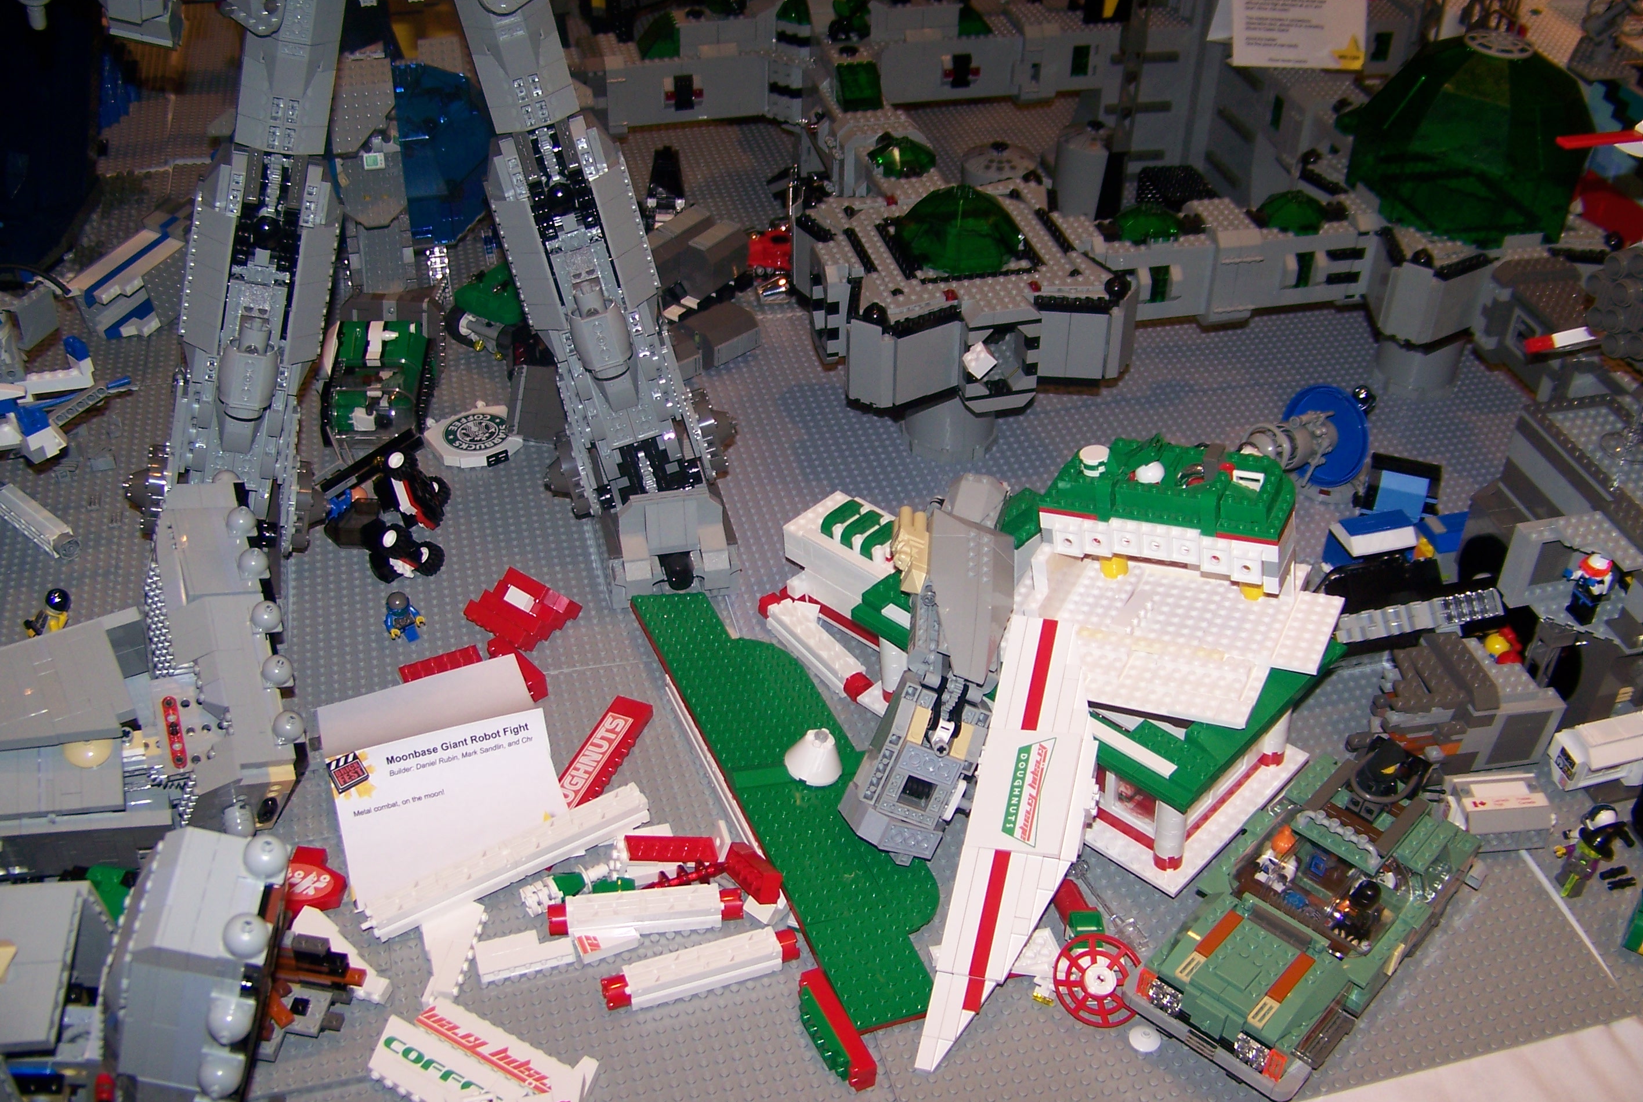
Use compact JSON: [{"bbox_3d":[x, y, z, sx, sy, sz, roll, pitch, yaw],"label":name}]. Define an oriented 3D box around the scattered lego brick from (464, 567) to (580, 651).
[{"bbox_3d":[-0.189,0.036,1.039,0.059,0.018,0.048,-30,48,-34],"label":"scattered lego brick"}]

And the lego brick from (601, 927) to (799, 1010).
[{"bbox_3d":[-0.059,0.207,0.825,0.098,0.016,0.016,-11,40,-15],"label":"lego brick"}]

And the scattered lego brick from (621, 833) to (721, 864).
[{"bbox_3d":[-0.080,0.160,0.875,0.048,0.005,0.016,1,40,-19],"label":"scattered lego brick"}]

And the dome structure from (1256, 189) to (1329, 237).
[{"bbox_3d":[0.325,-0.236,1.139,0.047,0.019,0.047,-8,39,-12],"label":"dome structure"}]

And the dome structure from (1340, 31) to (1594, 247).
[{"bbox_3d":[0.453,-0.298,1.147,0.157,0.110,0.157,-8,39,-12],"label":"dome structure"}]

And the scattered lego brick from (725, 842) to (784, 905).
[{"bbox_3d":[-0.034,0.167,0.859,0.011,0.016,0.032,-1,24,-40],"label":"scattered lego brick"}]

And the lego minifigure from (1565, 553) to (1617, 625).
[{"bbox_3d":[0.450,0.022,0.974,0.019,0.043,0.026,-9,39,-12],"label":"lego minifigure"}]

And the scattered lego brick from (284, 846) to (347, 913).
[{"bbox_3d":[-0.269,0.173,0.869,0.047,0.009,0.047,2,38,2],"label":"scattered lego brick"}]

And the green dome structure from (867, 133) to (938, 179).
[{"bbox_3d":[0.059,-0.289,1.201,0.047,0.019,0.047,-8,39,-12],"label":"green dome structure"}]

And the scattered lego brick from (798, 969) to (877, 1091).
[{"bbox_3d":[0.006,0.230,0.796,0.015,0.016,0.064,-16,41,-21],"label":"scattered lego brick"}]

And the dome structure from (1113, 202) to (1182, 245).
[{"bbox_3d":[0.221,-0.226,1.124,0.047,0.019,0.047,-8,39,-12],"label":"dome structure"}]

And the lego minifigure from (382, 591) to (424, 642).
[{"bbox_3d":[-0.254,0.041,1.013,0.025,0.041,0.018,-23,44,-27],"label":"lego minifigure"}]

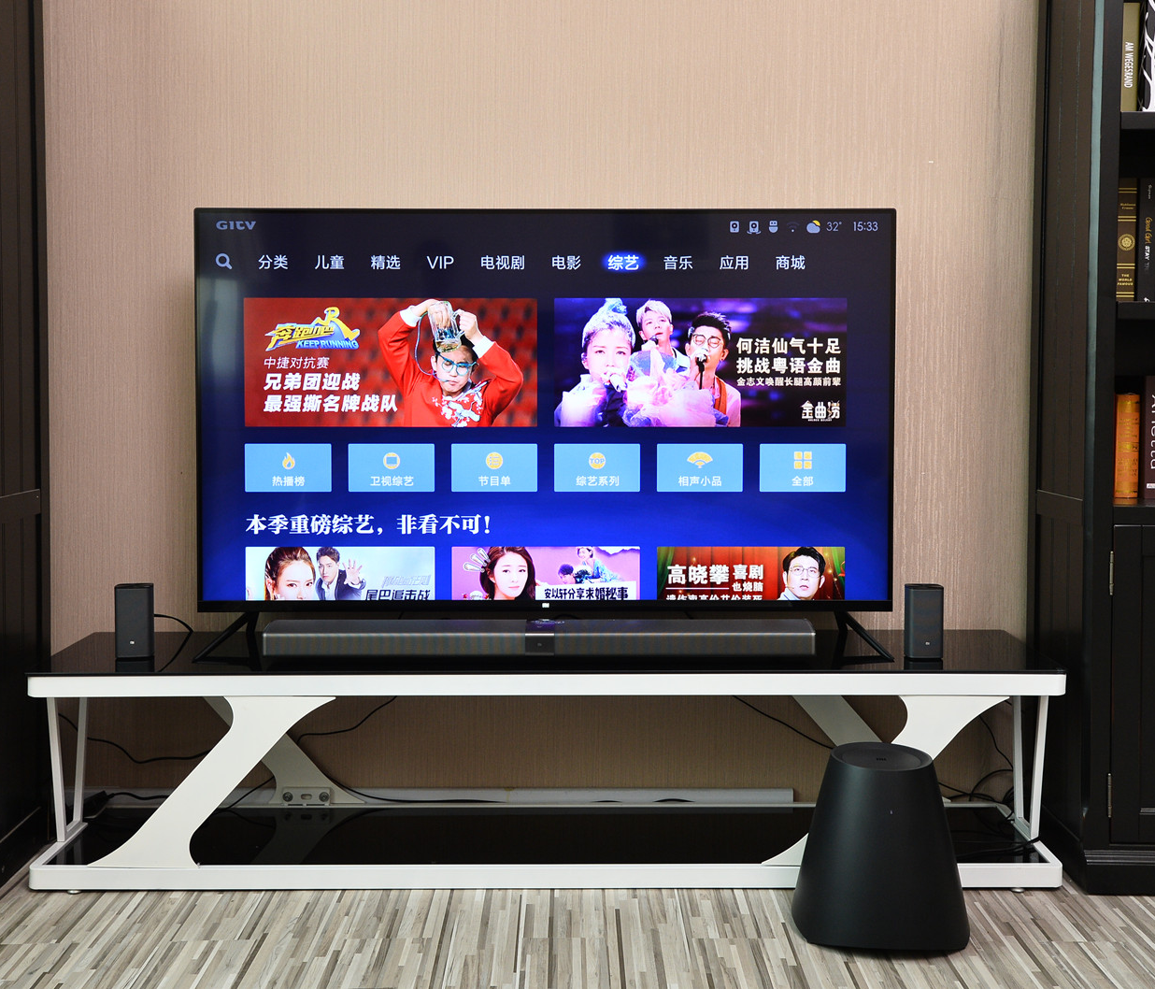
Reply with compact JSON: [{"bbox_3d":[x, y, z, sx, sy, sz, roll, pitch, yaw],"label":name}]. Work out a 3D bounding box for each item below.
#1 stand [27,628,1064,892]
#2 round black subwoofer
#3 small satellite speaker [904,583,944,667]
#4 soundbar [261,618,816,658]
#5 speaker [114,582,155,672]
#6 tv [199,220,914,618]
[{"bbox_3d":[-0.062,0.543,2.607,2.000,0.433,0.380,0,5,-1],"label":"stand"},{"bbox_3d":[0.559,0.629,2.273,0.315,0.320,0.315,0,5,-1],"label":"round black subwoofer"},{"bbox_3d":[0.697,0.262,2.508,0.067,0.147,0.062,0,5,0],"label":"small satellite speaker"},{"bbox_3d":[-0.078,0.301,2.562,1.105,0.055,0.130,0,5,-1],"label":"soundbar"},{"bbox_3d":[-0.892,0.257,2.511,0.067,0.147,0.062,0,5,-7],"label":"speaker"},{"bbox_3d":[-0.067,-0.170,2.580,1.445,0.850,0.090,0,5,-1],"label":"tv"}]

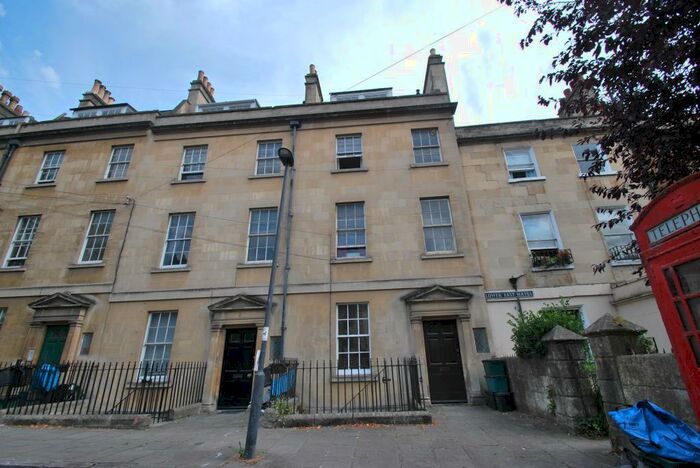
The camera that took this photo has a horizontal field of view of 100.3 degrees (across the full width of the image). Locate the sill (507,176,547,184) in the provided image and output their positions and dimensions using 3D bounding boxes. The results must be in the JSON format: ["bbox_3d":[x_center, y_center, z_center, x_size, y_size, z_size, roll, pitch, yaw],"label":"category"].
[{"bbox_3d":[5.921,-1.784,9.825,1.159,0.100,0.200,-5,-17,7],"label":"sill"}]

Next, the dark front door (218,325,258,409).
[{"bbox_3d":[-3.219,3.821,8.405,0.930,2.130,0.090,-3,-20,3],"label":"dark front door"}]

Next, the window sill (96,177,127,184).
[{"bbox_3d":[-8.957,-1.972,11.103,1.286,0.095,0.200,-3,-17,3],"label":"window sill"}]

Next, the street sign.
[{"bbox_3d":[4.842,1.861,8.866,1.367,0.182,0.030,-5,-17,7],"label":"street sign"}]

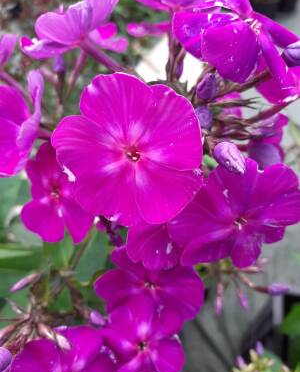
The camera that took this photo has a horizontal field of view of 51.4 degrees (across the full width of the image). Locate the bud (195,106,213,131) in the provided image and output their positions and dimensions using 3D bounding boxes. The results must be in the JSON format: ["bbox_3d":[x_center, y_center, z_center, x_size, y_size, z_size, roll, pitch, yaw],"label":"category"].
[{"bbox_3d":[0.018,-0.022,0.104,0.006,0.009,0.006,0,53,0],"label":"bud"}]

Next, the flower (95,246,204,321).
[{"bbox_3d":[0.000,0.036,0.113,0.039,0.012,0.035,0,38,0],"label":"flower"}]

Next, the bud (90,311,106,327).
[{"bbox_3d":[-0.021,0.054,0.128,0.008,0.005,0.005,40,90,20],"label":"bud"}]

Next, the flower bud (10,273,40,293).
[{"bbox_3d":[-0.055,0.043,0.138,0.015,0.004,0.004,-31,90,-12],"label":"flower bud"}]

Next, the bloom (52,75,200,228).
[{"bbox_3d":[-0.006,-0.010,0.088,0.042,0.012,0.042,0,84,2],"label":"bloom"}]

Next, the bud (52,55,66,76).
[{"bbox_3d":[-0.041,-0.055,0.142,0.006,0.009,0.006,-3,12,0],"label":"bud"}]

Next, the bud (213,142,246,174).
[{"bbox_3d":[0.025,-0.009,0.098,0.007,0.007,0.013,-42,68,0],"label":"bud"}]

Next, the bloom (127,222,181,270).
[{"bbox_3d":[0.003,0.017,0.105,0.031,0.011,0.029,0,63,0],"label":"bloom"}]

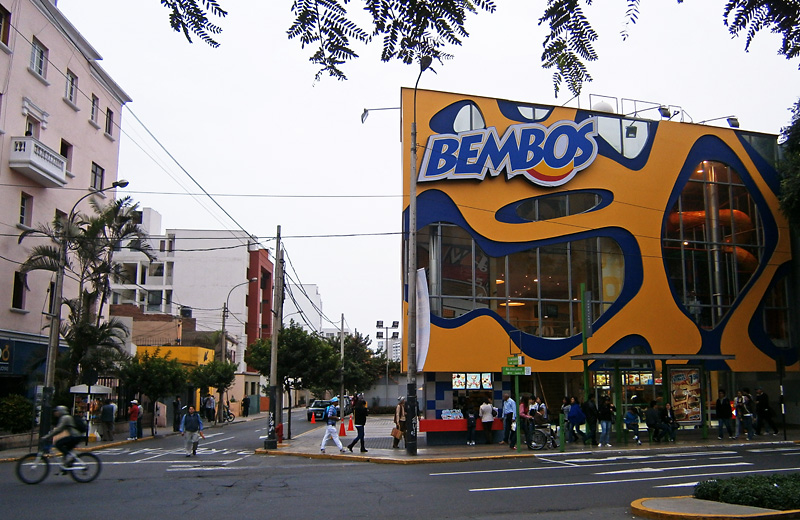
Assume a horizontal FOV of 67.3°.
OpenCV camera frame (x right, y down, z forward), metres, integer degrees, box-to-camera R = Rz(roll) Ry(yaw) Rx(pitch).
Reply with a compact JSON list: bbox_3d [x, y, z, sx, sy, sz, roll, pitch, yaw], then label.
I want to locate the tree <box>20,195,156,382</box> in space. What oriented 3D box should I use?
[{"bbox_3d":[-15.133,2.182,29.512,5.800,11.024,5.500,0,-13,0],"label":"tree"}]

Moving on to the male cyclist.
[{"bbox_3d":[-7.807,4.152,13.900,0.980,1.420,0.520,3,-13,-15],"label":"male cyclist"}]

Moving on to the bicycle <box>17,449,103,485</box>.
[{"bbox_3d":[-7.933,4.716,14.095,1.750,1.000,0.550,3,-11,-15],"label":"bicycle"}]

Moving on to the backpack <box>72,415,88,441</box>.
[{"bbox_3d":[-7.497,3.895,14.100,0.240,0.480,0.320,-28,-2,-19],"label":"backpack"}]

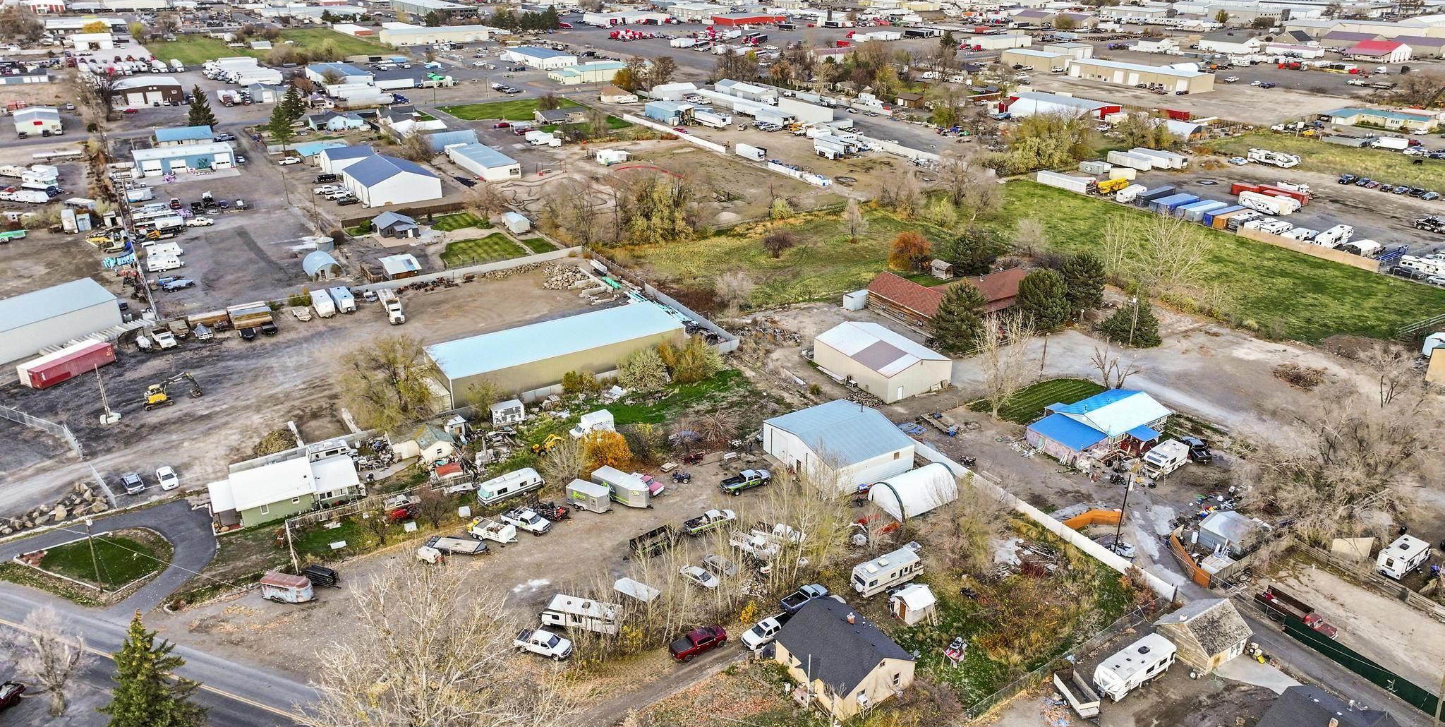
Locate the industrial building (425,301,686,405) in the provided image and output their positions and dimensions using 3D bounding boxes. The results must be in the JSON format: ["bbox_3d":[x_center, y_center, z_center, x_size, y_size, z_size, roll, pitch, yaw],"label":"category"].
[{"bbox_3d":[-25.850,-1.980,158.220,38.600,5.050,12.900,-14,27,-29],"label":"industrial building"}]

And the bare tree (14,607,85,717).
[{"bbox_3d":[-58.550,26.480,87.180,5.900,10.500,5.700,0,24,0],"label":"bare tree"}]

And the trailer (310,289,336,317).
[{"bbox_3d":[-71.065,-10.319,178.143,2.450,2.800,7.000,-15,28,-30],"label":"trailer"}]

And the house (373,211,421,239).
[{"bbox_3d":[-74.900,-31.835,230.231,8.400,4.200,10.300,-14,28,-29],"label":"house"}]

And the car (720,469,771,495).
[{"bbox_3d":[3.110,14.630,124.400,6.100,1.920,2.020,-13,27,-26],"label":"car"}]

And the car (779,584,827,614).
[{"bbox_3d":[8.680,24.694,105.218,5.350,1.800,1.900,-17,29,-34],"label":"car"}]

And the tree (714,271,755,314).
[{"bbox_3d":[2.243,-13.189,179.452,7.300,7.000,7.000,0,24,0],"label":"tree"}]

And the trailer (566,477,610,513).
[{"bbox_3d":[-15.800,16.250,120.110,5.500,2.750,2.150,14,27,28],"label":"trailer"}]

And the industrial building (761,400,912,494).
[{"bbox_3d":[15.400,10.338,133.017,13.300,5.600,15.300,-14,28,-29],"label":"industrial building"}]

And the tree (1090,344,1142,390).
[{"bbox_3d":[57.600,1.490,146.560,7.200,8.600,6.500,0,24,0],"label":"tree"}]

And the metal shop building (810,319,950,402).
[{"bbox_3d":[24.740,-1.010,155.400,12.400,5.550,18.100,-14,27,-28],"label":"metal shop building"}]

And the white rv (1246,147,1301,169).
[{"bbox_3d":[161.900,-59.898,294.508,2.500,3.600,12.700,-16,28,-31],"label":"white rv"}]

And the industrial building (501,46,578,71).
[{"bbox_3d":[-92.400,-156.350,510.150,18.200,5.800,48.500,-14,27,-29],"label":"industrial building"}]

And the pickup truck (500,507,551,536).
[{"bbox_3d":[-22.680,18.260,116.160,6.050,1.920,2.020,13,27,28],"label":"pickup truck"}]

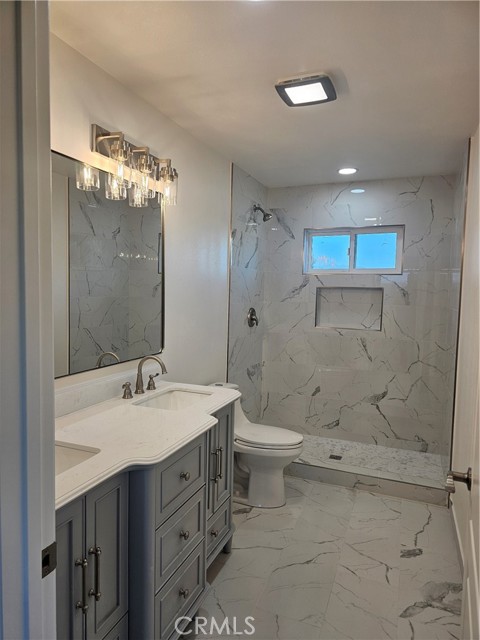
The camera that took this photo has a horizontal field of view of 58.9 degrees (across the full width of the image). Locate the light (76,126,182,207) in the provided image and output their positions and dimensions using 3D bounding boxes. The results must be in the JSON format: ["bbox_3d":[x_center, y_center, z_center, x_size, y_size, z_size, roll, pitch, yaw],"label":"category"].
[{"bbox_3d":[-0.483,-0.745,2.112,0.178,0.278,0.531,3,4,22],"label":"light"}]

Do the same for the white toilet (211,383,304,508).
[{"bbox_3d":[0.066,0.852,2.913,0.725,0.725,0.387,3,4,22],"label":"white toilet"}]

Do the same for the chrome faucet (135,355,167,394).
[{"bbox_3d":[-0.461,0.285,2.187,0.190,0.196,0.058,3,4,22],"label":"chrome faucet"}]

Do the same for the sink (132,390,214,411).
[{"bbox_3d":[-0.334,0.468,2.114,0.258,0.139,0.372,3,4,22],"label":"sink"}]

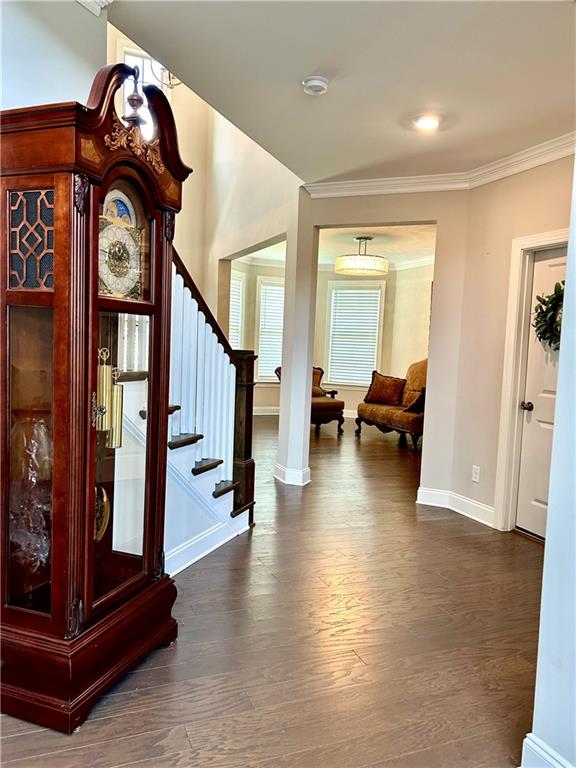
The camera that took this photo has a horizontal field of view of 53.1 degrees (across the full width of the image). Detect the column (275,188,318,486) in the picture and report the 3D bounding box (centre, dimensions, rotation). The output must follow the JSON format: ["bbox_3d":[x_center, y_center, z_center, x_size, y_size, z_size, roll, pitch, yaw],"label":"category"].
[{"bbox_3d":[0.072,-0.421,5.432,0.360,2.700,0.330,4,5,23],"label":"column"}]

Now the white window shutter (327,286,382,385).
[{"bbox_3d":[1.171,-0.848,10.130,0.884,1.691,0.070,4,5,23],"label":"white window shutter"}]

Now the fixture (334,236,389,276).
[{"bbox_3d":[0.993,-1.695,7.578,0.699,0.470,0.699,2,4,0],"label":"fixture"}]

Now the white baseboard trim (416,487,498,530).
[{"bbox_3d":[1.367,0.980,4.636,0.143,0.130,0.755,-1,5,-34],"label":"white baseboard trim"}]

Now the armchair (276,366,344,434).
[{"bbox_3d":[0.320,0.216,8.569,0.750,0.980,0.800,0,5,-25],"label":"armchair"}]

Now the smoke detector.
[{"bbox_3d":[0.150,-1.601,3.106,0.140,0.055,0.140,2,4,0],"label":"smoke detector"}]

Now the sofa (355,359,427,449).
[{"bbox_3d":[1.664,0.225,8.015,0.800,1.150,1.280,-1,5,-33],"label":"sofa"}]

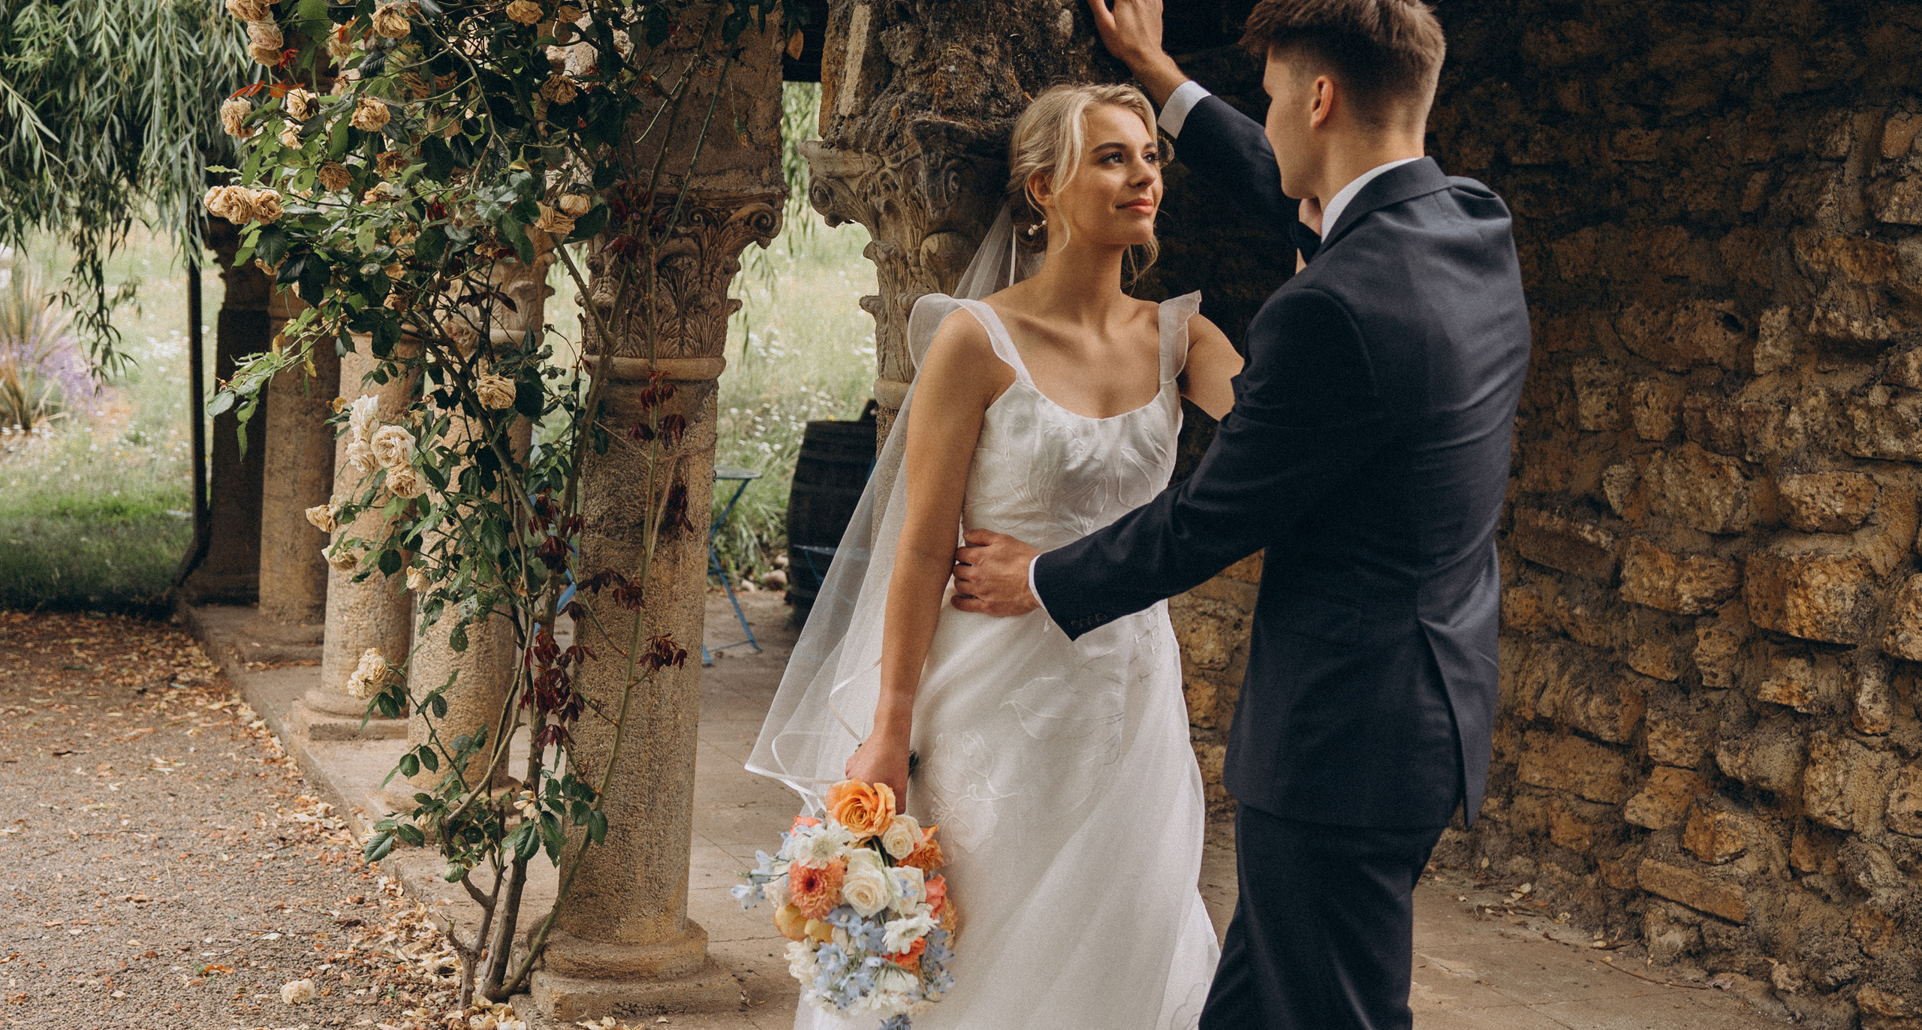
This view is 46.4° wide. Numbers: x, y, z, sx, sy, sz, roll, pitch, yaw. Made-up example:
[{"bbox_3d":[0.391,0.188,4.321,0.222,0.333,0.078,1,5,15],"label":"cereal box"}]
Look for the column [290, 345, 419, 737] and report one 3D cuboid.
[{"bbox_3d":[-1.838,-0.122,6.949,0.370,1.580,0.370,1,5,-26],"label":"column"}]

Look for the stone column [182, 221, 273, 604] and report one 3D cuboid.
[{"bbox_3d":[-3.062,-0.431,9.493,0.370,1.620,0.370,1,5,-26],"label":"stone column"}]

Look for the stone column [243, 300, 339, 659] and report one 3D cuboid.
[{"bbox_3d":[-2.464,-0.269,8.238,0.370,1.580,0.370,1,5,-26],"label":"stone column"}]

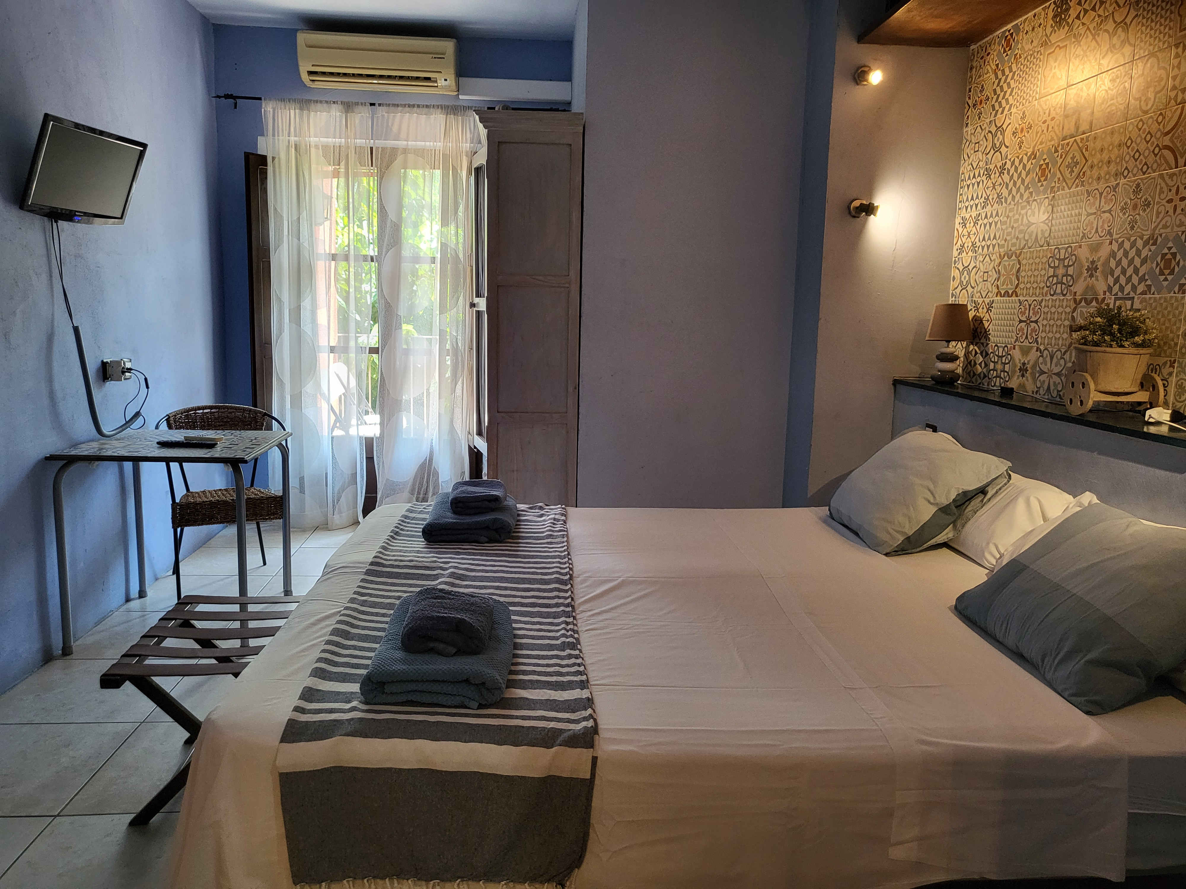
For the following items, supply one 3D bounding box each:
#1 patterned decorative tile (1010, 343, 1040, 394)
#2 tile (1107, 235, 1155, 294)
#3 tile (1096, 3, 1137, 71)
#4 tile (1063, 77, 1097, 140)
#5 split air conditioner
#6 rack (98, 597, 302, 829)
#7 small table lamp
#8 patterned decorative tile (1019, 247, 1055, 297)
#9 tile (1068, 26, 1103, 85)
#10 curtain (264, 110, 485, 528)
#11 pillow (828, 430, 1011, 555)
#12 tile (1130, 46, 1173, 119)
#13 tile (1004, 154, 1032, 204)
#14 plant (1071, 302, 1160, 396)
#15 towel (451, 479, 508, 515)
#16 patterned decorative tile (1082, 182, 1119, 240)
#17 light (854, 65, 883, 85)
[{"bbox_3d":[1.444,-0.248,2.978,0.010,0.159,0.157,1,9,-4],"label":"patterned decorative tile"},{"bbox_3d":[1.414,-0.466,2.341,0.012,0.150,0.150,1,9,-4],"label":"tile"},{"bbox_3d":[1.491,-1.150,2.523,0.010,0.159,0.157,1,9,-4],"label":"tile"},{"bbox_3d":[1.406,-0.964,2.565,0.012,0.150,0.150,1,9,-4],"label":"tile"},{"bbox_3d":[-1.095,-1.957,4.615,0.798,0.253,0.200,1,9,-5],"label":"split air conditioner"},{"bbox_3d":[-0.945,0.690,2.341,0.410,0.415,0.570,1,9,-5],"label":"rack"},{"bbox_3d":[1.322,-0.372,3.307,0.164,0.299,0.164,1,9,-4],"label":"small table lamp"},{"bbox_3d":[1.386,-0.537,2.784,0.012,0.150,0.150,1,9,-4],"label":"patterned decorative tile"},{"bbox_3d":[1.568,-1.240,2.832,0.010,0.167,0.166,1,9,-5],"label":"tile"},{"bbox_3d":[-1.172,-0.654,4.820,1.117,2.272,0.130,1,9,-5],"label":"curtain"},{"bbox_3d":[1.015,0.153,2.905,0.160,0.400,0.530,46,1,-12],"label":"pillow"},{"bbox_3d":[1.497,-0.968,2.392,0.010,0.159,0.157,1,9,-4],"label":"tile"},{"bbox_3d":[1.383,-0.861,2.885,0.012,0.150,0.150,1,9,-4],"label":"tile"},{"bbox_3d":[1.378,-0.252,2.341,0.195,0.226,0.205,1,9,-4],"label":"plant"},{"bbox_3d":[-0.368,0.167,2.894,0.165,0.068,0.240,1,9,-5],"label":"towel"},{"bbox_3d":[1.478,-0.675,2.596,0.010,0.159,0.157,1,9,-4],"label":"patterned decorative tile"},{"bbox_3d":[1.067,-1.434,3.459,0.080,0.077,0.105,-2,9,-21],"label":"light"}]

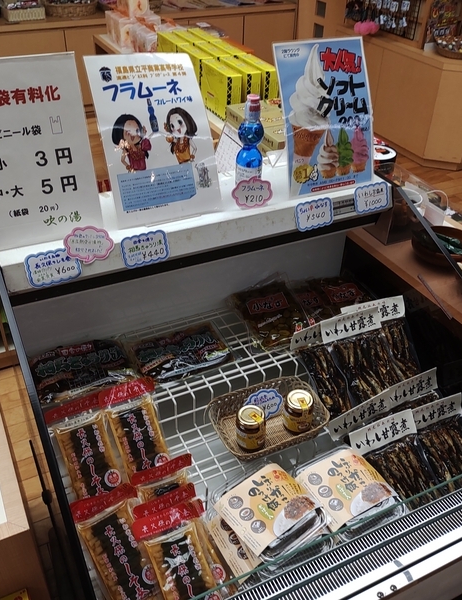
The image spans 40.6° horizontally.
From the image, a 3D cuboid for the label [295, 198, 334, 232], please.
[{"bbox_3d":[0.174,-0.177,1.296,0.088,0.056,0.005,-15,19,-21],"label":"label"}]

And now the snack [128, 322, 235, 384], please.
[{"bbox_3d":[-0.102,0.110,1.346,0.187,0.027,0.138,-15,39,-22],"label":"snack"}]

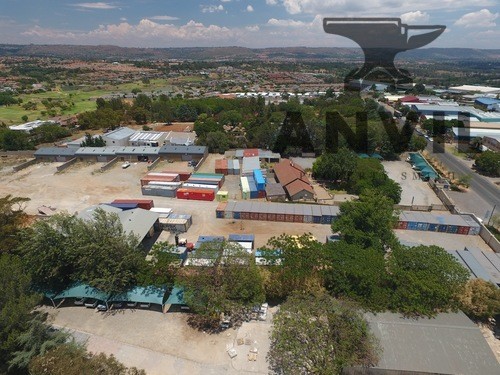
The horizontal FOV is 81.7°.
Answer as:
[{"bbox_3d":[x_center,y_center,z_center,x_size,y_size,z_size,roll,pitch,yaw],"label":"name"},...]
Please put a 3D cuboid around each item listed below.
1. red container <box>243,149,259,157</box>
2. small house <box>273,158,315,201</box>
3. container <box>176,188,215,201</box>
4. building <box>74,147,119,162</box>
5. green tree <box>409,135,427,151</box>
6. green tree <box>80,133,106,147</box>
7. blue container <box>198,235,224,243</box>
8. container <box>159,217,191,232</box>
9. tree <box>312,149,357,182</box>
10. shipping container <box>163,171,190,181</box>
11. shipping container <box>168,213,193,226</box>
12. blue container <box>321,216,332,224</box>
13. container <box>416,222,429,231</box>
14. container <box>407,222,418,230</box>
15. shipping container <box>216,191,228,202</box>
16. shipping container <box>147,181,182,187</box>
[{"bbox_3d":[0.560,-15.050,132.470,6.200,3.000,10.500,0,25,2],"label":"red container"},{"bbox_3d":[15.607,-2.544,103.049,9.800,6.000,24.000,-3,26,-6],"label":"small house"},{"bbox_3d":[-17.800,2.300,96.900,12.190,2.620,2.440,3,24,8],"label":"container"},{"bbox_3d":[-68.436,-15.591,134.650,19.600,4.700,8.600,2,25,5],"label":"building"},{"bbox_3d":[81.050,-21.130,139.690,7.800,8.700,7.600,0,24,0],"label":"green tree"},{"bbox_3d":[-76.900,-22.800,142.000,11.300,8.300,8.500,0,25,0],"label":"green tree"},{"bbox_3d":[-9.400,13.800,70.600,6.060,2.600,2.440,1,24,3],"label":"blue container"},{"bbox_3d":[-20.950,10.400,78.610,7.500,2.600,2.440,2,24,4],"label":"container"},{"bbox_3d":[30.800,-7.580,104.870,16.000,12.600,15.500,0,24,0],"label":"tree"},{"bbox_3d":[-29.630,-4.560,114.290,12.190,2.600,2.440,2,24,5],"label":"shipping container"},{"bbox_3d":[-19.389,9.243,79.713,6.060,2.600,2.440,4,25,9],"label":"shipping container"},{"bbox_3d":[21.900,7.900,83.300,2.440,2.550,6.060,3,24,8],"label":"blue container"},{"bbox_3d":[47.160,9.410,80.150,2.440,2.570,6.060,4,24,10],"label":"container"},{"bbox_3d":[45.404,9.422,82.081,2.440,2.590,6.060,4,26,8],"label":"container"},{"bbox_3d":[-9.010,2.800,95.370,3.200,2.500,2.440,1,25,5],"label":"shipping container"},{"bbox_3d":[-30.370,-0.380,103.690,12.190,2.590,2.440,3,25,8],"label":"shipping container"}]

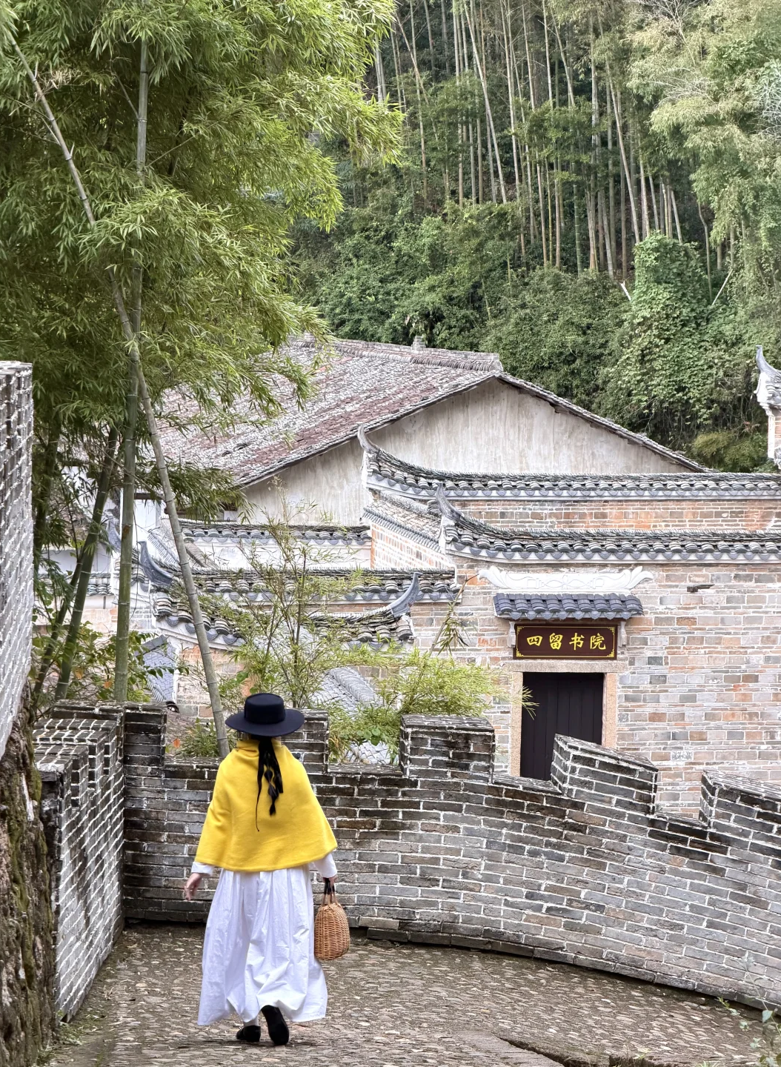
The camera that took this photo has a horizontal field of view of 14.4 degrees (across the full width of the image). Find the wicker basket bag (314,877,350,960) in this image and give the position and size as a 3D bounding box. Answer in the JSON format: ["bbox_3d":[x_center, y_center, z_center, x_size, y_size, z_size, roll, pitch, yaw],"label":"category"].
[{"bbox_3d":[-0.269,1.772,14.200,0.145,0.375,0.270,2,5,27],"label":"wicker basket bag"}]

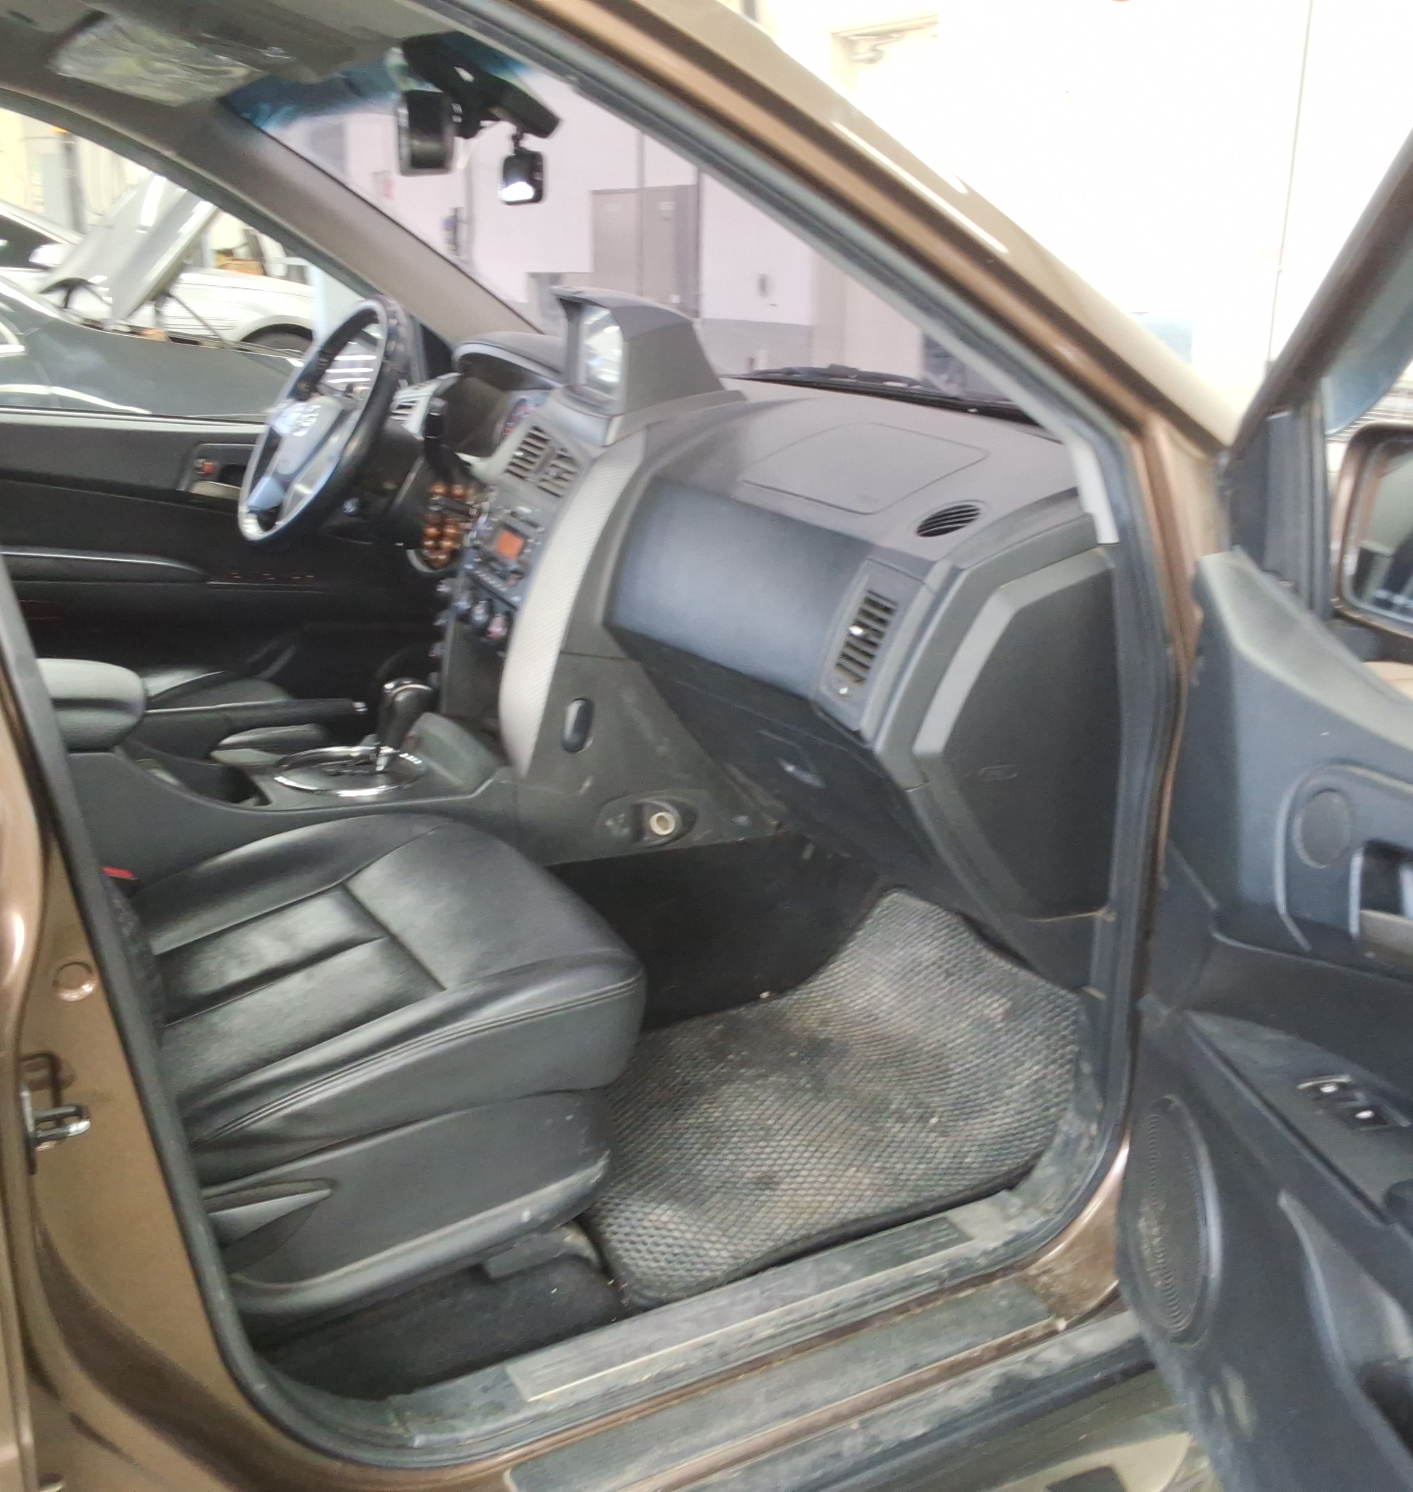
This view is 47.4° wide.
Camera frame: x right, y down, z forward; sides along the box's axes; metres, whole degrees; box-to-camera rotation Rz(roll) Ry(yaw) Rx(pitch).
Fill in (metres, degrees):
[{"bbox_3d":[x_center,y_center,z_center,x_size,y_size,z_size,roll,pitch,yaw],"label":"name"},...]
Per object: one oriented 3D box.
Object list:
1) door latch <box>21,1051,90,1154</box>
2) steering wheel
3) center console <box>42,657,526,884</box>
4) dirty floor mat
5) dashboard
[{"bbox_3d":[-0.453,0.250,1.120,0.048,0.072,0.040,-10,20,-28],"label":"door latch"},{"bbox_3d":[-0.531,-0.436,2.231,0.110,0.385,0.385,26,1,-33],"label":"steering wheel"},{"bbox_3d":[-0.617,0.044,1.895,0.760,0.370,0.240,-10,20,-28],"label":"center console"},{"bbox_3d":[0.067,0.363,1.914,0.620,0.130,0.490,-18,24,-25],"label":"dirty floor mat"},{"bbox_3d":[-0.057,-0.244,2.141,0.550,0.690,1.450,-10,20,-28],"label":"dashboard"}]

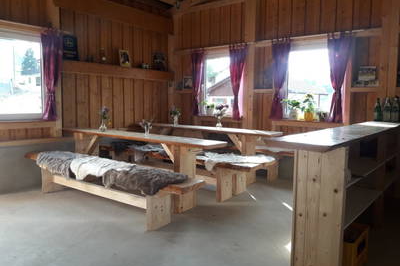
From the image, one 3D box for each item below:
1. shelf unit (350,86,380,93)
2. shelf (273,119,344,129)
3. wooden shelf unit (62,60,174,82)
[{"bbox_3d":[2.138,-0.554,4.162,0.343,0.052,0.133,5,7,40],"label":"shelf unit"},{"bbox_3d":[1.572,-0.134,4.707,1.034,0.069,0.191,5,7,40],"label":"shelf"},{"bbox_3d":[-1.276,-1.009,5.441,0.133,0.159,2.217,5,7,40],"label":"wooden shelf unit"}]

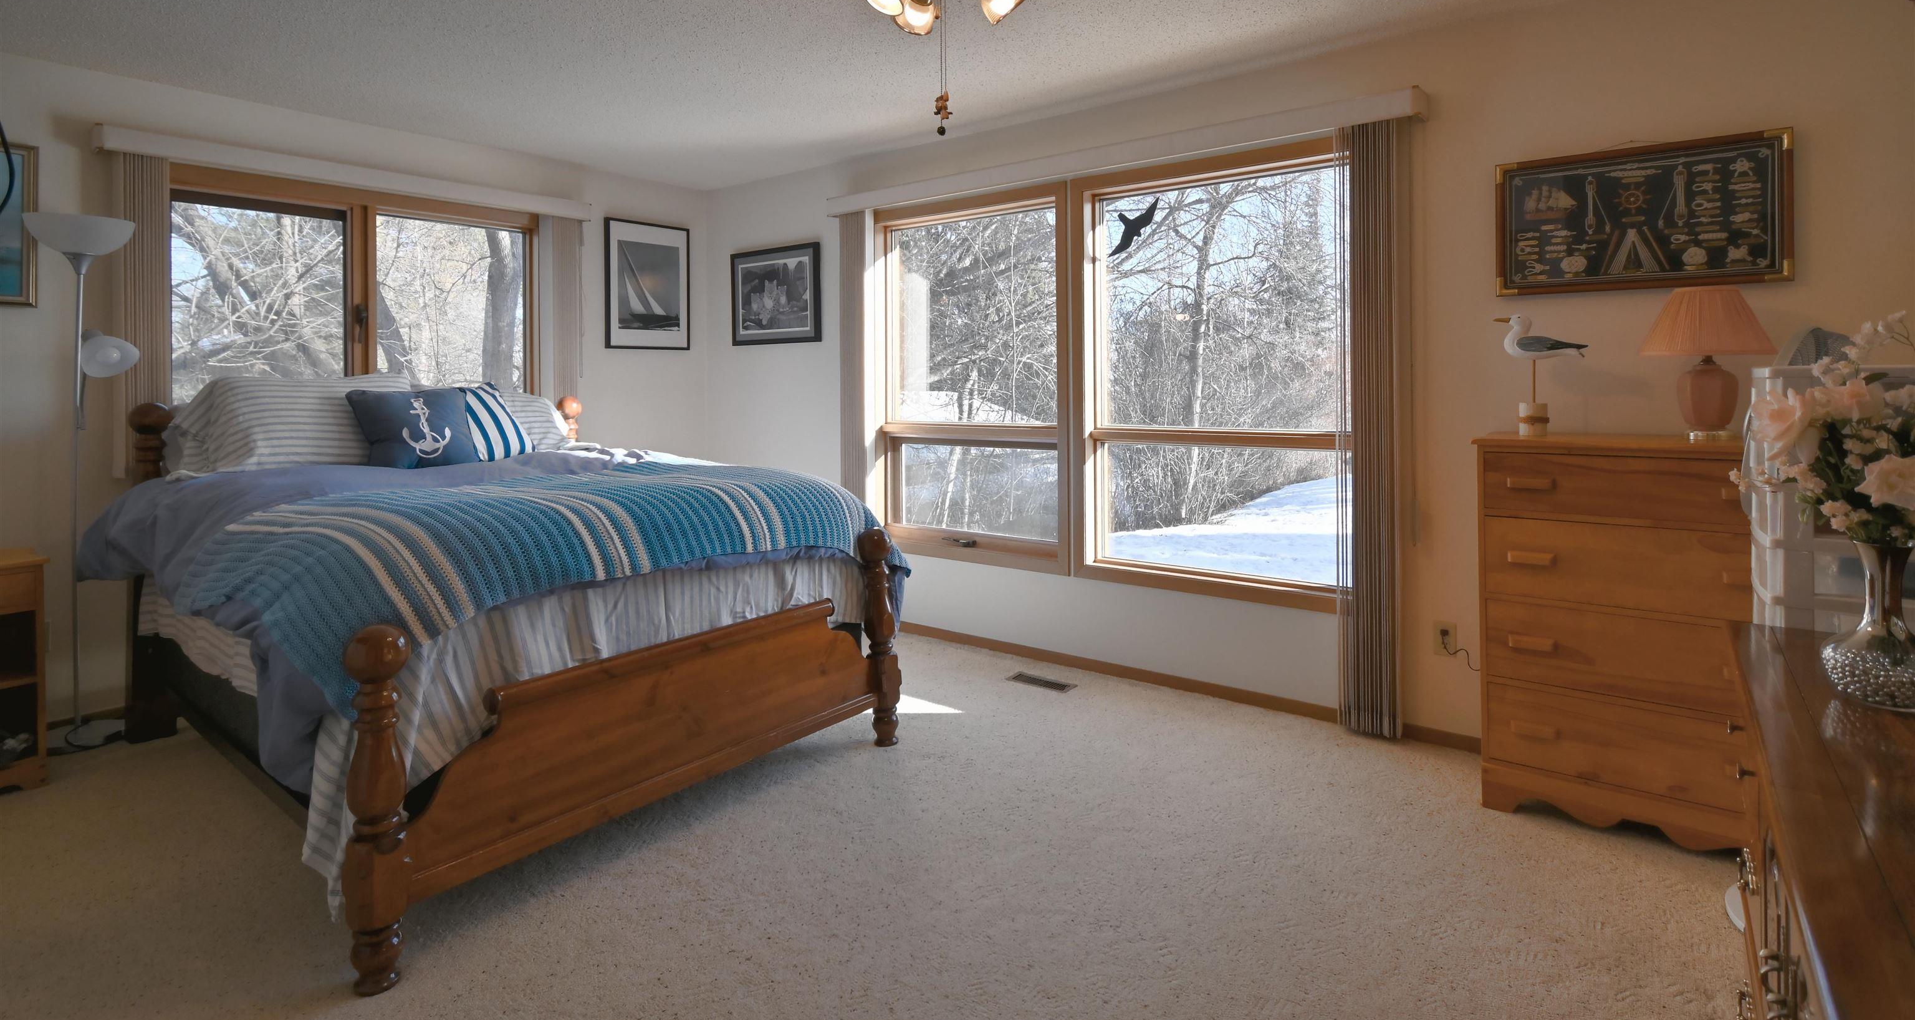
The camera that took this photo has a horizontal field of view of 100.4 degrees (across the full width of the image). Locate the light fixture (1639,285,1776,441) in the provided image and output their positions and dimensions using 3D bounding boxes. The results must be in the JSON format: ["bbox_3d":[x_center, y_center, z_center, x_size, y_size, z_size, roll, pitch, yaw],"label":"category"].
[{"bbox_3d":[1.972,-0.372,2.101,0.265,0.405,0.265,3,7,35],"label":"light fixture"}]

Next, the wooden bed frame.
[{"bbox_3d":[-1.556,0.205,2.783,2.150,1.190,1.580,4,7,38],"label":"wooden bed frame"}]

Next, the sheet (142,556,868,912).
[{"bbox_3d":[-1.546,0.363,2.780,2.000,0.640,1.520,4,7,38],"label":"sheet"}]

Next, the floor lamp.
[{"bbox_3d":[-3.139,-0.134,2.854,0.290,1.850,0.300,4,7,41],"label":"floor lamp"}]

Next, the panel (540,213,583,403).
[{"bbox_3d":[-2.008,-0.923,4.089,0.100,1.190,0.200,4,8,42],"label":"panel"}]

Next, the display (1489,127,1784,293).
[{"bbox_3d":[1.931,-0.838,2.281,0.650,0.410,0.040,3,7,35],"label":"display"}]

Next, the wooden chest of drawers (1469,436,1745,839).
[{"bbox_3d":[1.875,0.332,2.238,0.690,1.050,0.400,3,7,35],"label":"wooden chest of drawers"}]

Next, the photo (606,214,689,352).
[{"bbox_3d":[-1.724,-1.249,4.464,0.030,0.700,0.498,4,8,42],"label":"photo"}]

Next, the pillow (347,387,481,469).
[{"bbox_3d":[-2.056,-0.312,3.065,0.160,0.350,0.440,-28,-13,37],"label":"pillow"}]

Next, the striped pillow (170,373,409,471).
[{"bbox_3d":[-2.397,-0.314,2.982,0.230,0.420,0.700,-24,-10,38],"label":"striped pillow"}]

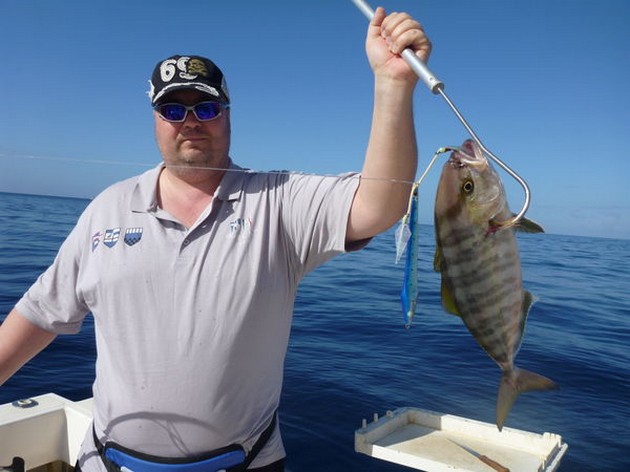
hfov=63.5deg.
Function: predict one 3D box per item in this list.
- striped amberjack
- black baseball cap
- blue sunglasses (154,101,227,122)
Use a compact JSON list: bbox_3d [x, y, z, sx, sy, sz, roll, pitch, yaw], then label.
[{"bbox_3d":[0.274,0.072,0.780,0.168,0.445,0.078,-11,3,13],"label":"striped amberjack"},{"bbox_3d":[-0.273,-0.336,1.100,0.178,0.135,0.262,-3,3,-10],"label":"black baseball cap"},{"bbox_3d":[-0.267,-0.259,1.111,0.150,0.046,0.135,-3,3,-10],"label":"blue sunglasses"}]

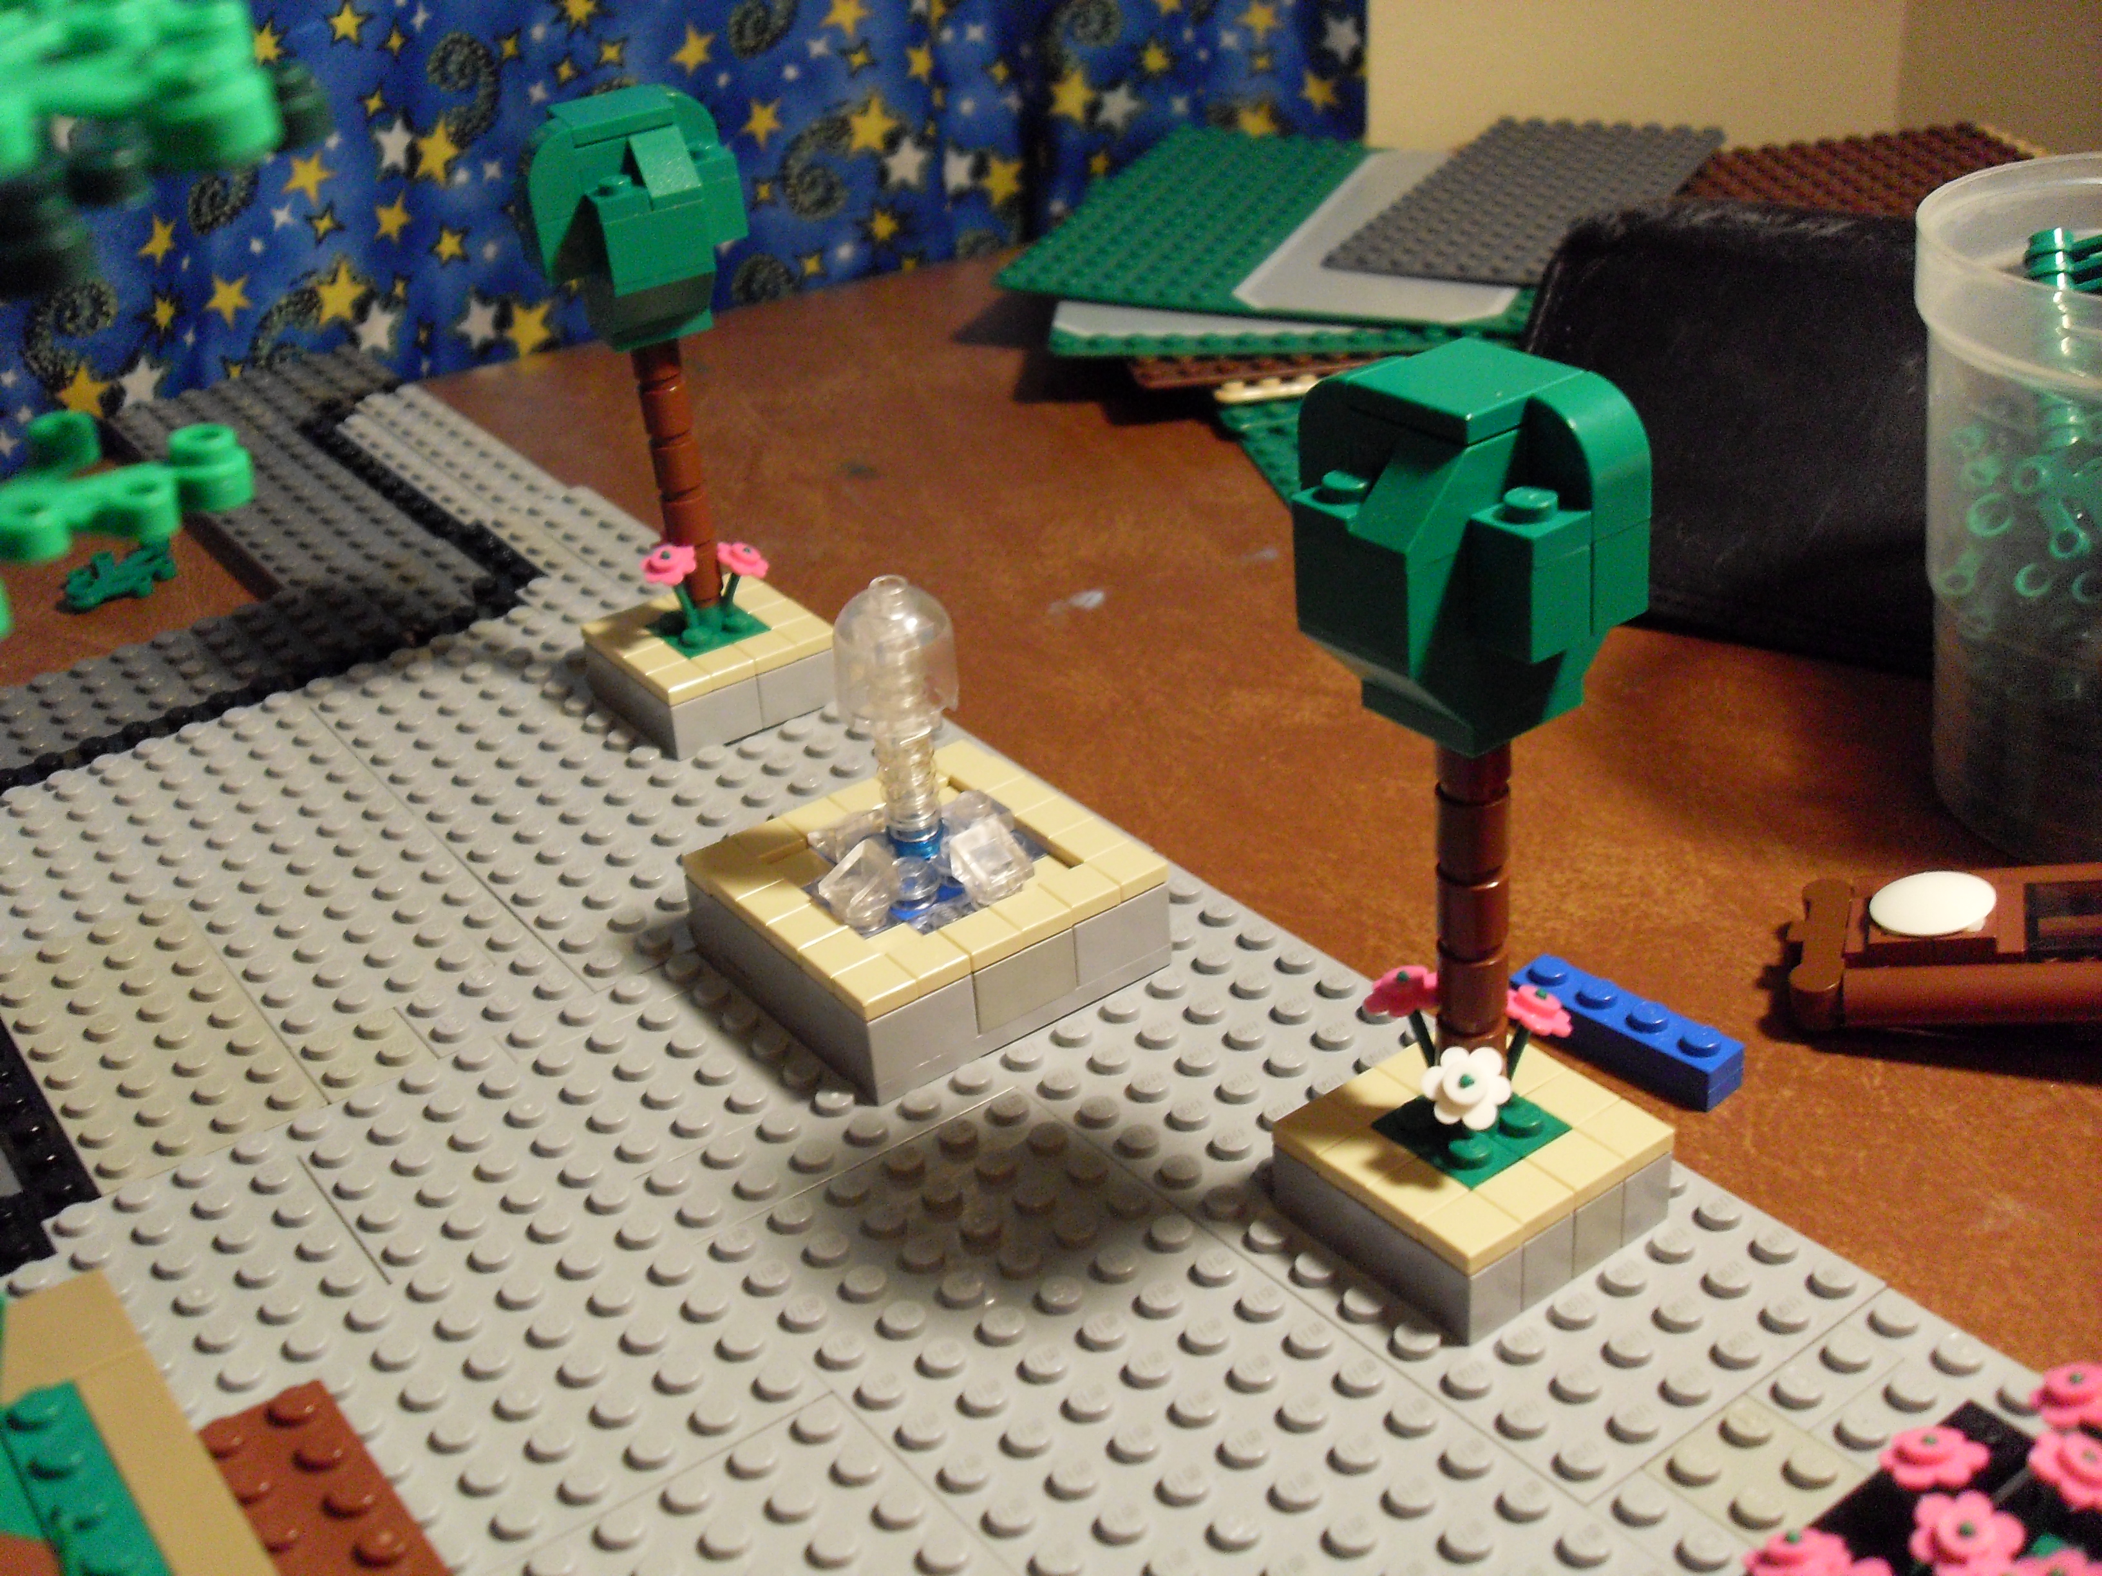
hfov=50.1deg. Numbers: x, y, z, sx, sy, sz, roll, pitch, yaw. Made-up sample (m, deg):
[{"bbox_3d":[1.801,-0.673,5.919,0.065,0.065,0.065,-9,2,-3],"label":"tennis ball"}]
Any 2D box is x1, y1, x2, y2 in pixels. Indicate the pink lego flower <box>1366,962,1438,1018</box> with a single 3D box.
[{"bbox_3d":[0.041,0.023,0.257,0.009,0.003,0.009,-28,8,-34],"label":"pink lego flower"}]

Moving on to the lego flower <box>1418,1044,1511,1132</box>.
[{"bbox_3d":[0.045,0.033,0.244,0.010,0.003,0.010,2,67,11],"label":"lego flower"}]

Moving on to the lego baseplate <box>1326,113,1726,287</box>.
[{"bbox_3d":[0.124,-0.151,0.575,0.064,0.005,0.128,13,35,27],"label":"lego baseplate"}]

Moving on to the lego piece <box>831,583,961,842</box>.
[{"bbox_3d":[-0.019,-0.010,0.297,0.016,0.038,0.016,-4,30,2],"label":"lego piece"}]

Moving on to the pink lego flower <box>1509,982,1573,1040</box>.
[{"bbox_3d":[0.055,0.025,0.253,0.009,0.003,0.009,13,21,-25],"label":"pink lego flower"}]

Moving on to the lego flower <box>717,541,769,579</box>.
[{"bbox_3d":[-0.052,-0.039,0.379,0.009,0.003,0.009,23,31,-8],"label":"lego flower"}]

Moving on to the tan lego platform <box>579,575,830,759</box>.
[{"bbox_3d":[-0.058,-0.022,0.389,0.032,0.013,0.032,-23,35,-29],"label":"tan lego platform"}]

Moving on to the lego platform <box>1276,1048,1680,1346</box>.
[{"bbox_3d":[0.049,0.044,0.261,0.032,0.013,0.032,-23,33,-29],"label":"lego platform"}]

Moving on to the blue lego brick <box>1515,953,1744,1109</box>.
[{"bbox_3d":[0.078,0.033,0.306,0.008,0.008,0.032,-28,37,-34],"label":"blue lego brick"}]

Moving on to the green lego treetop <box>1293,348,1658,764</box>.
[{"bbox_3d":[0.042,-0.024,0.224,0.032,0.035,0.032,-23,33,-29],"label":"green lego treetop"}]

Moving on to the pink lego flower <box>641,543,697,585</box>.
[{"bbox_3d":[-0.063,-0.037,0.373,0.009,0.003,0.009,12,61,24],"label":"pink lego flower"}]

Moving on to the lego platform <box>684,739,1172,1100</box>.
[{"bbox_3d":[-0.017,0.017,0.311,0.048,0.016,0.048,-23,34,-29],"label":"lego platform"}]

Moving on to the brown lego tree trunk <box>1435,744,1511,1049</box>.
[{"bbox_3d":[0.045,0.012,0.244,0.008,0.048,0.008,-5,29,3],"label":"brown lego tree trunk"}]

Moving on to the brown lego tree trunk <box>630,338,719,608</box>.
[{"bbox_3d":[-0.061,-0.053,0.370,0.008,0.048,0.008,-25,34,-28],"label":"brown lego tree trunk"}]

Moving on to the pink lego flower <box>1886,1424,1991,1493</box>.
[{"bbox_3d":[0.081,0.061,0.205,0.010,0.004,0.010,-7,30,13],"label":"pink lego flower"}]

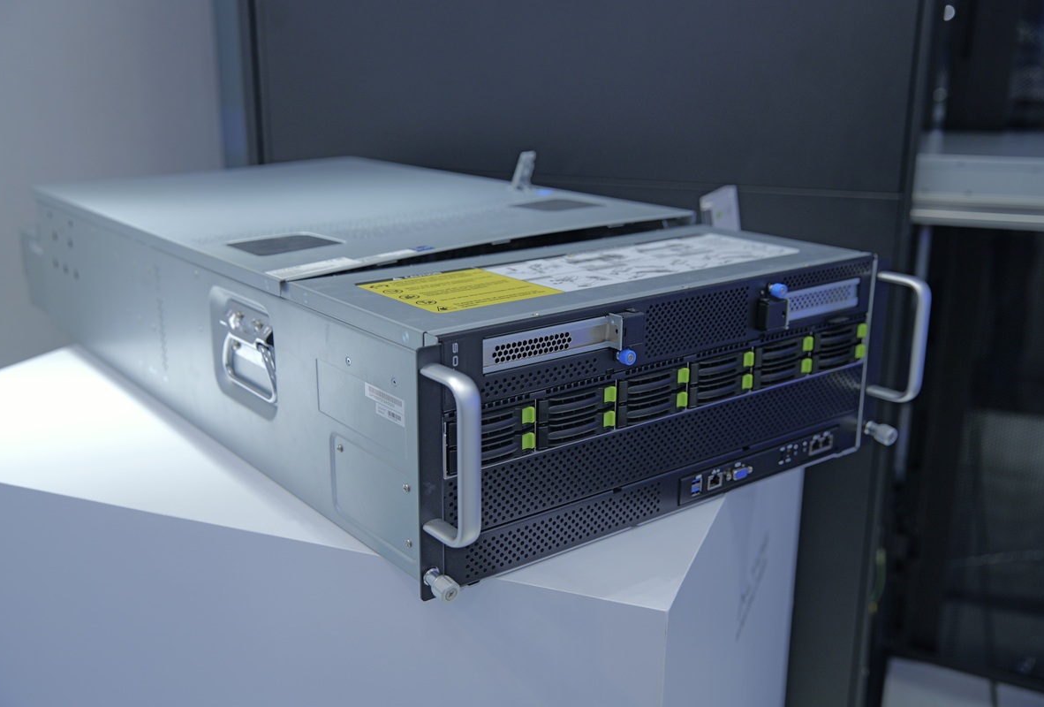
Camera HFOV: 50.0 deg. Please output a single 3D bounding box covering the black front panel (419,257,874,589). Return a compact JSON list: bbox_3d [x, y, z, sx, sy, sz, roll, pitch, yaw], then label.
[{"bbox_3d":[0.120,0.036,0.843,0.475,0.174,0.025,-12,20,-37],"label":"black front panel"}]

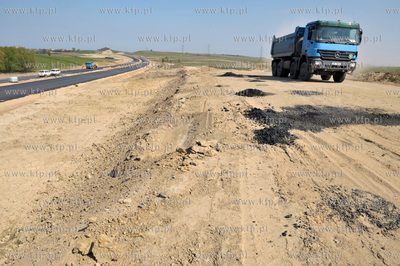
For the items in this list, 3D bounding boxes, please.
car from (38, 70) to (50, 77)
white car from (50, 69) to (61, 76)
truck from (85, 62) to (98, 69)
[{"bbox_3d":[-49.380,-18.900,84.880,1.760,1.600,4.300,1,16,-5],"label":"car"},{"bbox_3d":[-48.490,-20.300,89.740,1.770,1.630,4.350,1,16,-5],"label":"white car"},{"bbox_3d":[-54.730,-34.130,135.420,2.500,3.200,8.000,3,16,0],"label":"truck"}]

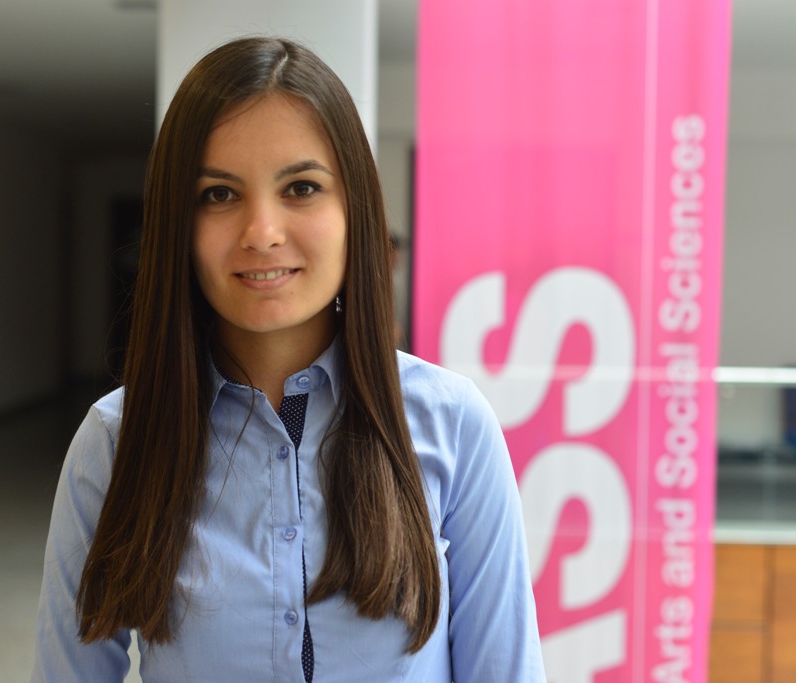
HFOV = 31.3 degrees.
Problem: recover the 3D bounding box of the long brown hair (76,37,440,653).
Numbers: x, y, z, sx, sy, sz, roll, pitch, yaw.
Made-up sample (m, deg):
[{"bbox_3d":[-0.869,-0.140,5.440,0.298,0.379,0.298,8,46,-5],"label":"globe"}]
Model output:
[{"bbox_3d":[-0.112,-0.002,1.155,0.285,0.480,0.230,1,2,0],"label":"long brown hair"}]

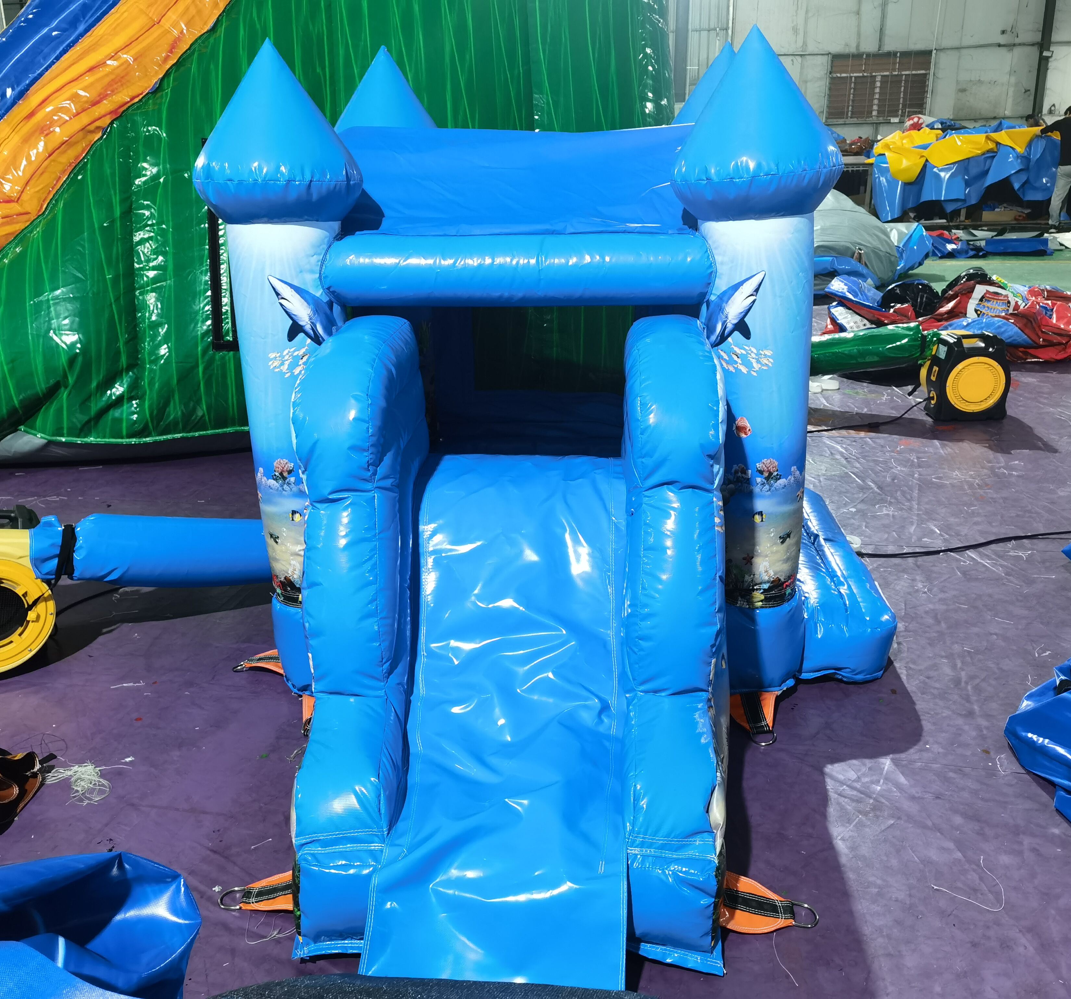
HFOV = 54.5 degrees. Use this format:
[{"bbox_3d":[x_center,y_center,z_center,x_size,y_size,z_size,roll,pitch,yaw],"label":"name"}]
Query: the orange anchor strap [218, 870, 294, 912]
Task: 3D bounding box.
[{"bbox_3d":[-0.454,0.631,1.715,0.147,0.042,0.110,-5,19,-11],"label":"orange anchor strap"}]

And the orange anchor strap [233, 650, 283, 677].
[{"bbox_3d":[-0.653,0.379,2.471,0.142,0.047,0.105,-4,19,-8],"label":"orange anchor strap"}]

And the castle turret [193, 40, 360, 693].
[{"bbox_3d":[-0.499,-0.241,2.227,0.341,1.365,0.341,-1,19,3],"label":"castle turret"}]

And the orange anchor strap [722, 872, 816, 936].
[{"bbox_3d":[0.372,0.633,1.670,0.163,0.042,0.131,5,19,17],"label":"orange anchor strap"}]

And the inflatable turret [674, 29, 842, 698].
[{"bbox_3d":[0.459,-0.254,2.205,0.341,1.375,0.341,-2,19,3],"label":"inflatable turret"}]

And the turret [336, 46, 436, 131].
[{"bbox_3d":[-0.395,-0.565,3.060,0.341,1.417,0.341,-1,19,3],"label":"turret"}]

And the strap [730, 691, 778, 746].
[{"bbox_3d":[0.469,0.458,2.193,0.126,0.042,0.178,-1,18,0],"label":"strap"}]

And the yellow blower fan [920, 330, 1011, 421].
[{"bbox_3d":[1.928,-0.577,4.678,0.346,0.378,0.304,0,19,2],"label":"yellow blower fan"}]

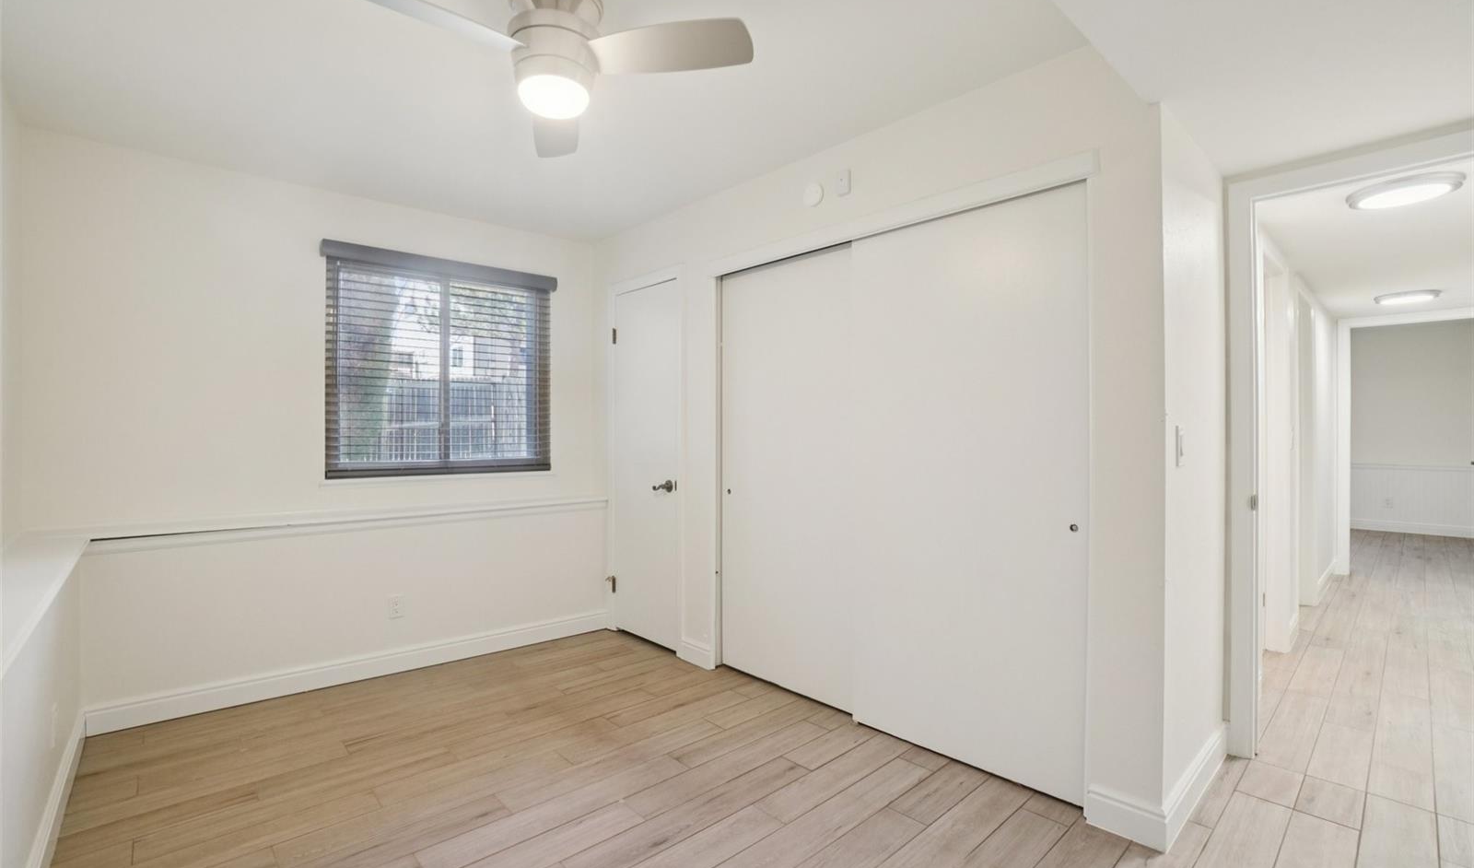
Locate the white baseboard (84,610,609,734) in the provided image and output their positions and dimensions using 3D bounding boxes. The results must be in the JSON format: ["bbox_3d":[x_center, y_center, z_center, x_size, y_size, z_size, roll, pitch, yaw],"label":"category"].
[{"bbox_3d":[-1.711,1.167,3.160,2.281,0.105,0.025,0,0,-38],"label":"white baseboard"}]

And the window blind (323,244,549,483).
[{"bbox_3d":[-1.668,-0.384,3.542,1.220,1.220,0.070,0,0,-38],"label":"window blind"}]

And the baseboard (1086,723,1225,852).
[{"bbox_3d":[1.472,1.156,2.118,0.827,0.120,0.216,0,0,-43],"label":"baseboard"}]

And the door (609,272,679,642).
[{"bbox_3d":[-0.531,0.186,3.605,0.600,2.040,0.060,0,0,45],"label":"door"}]

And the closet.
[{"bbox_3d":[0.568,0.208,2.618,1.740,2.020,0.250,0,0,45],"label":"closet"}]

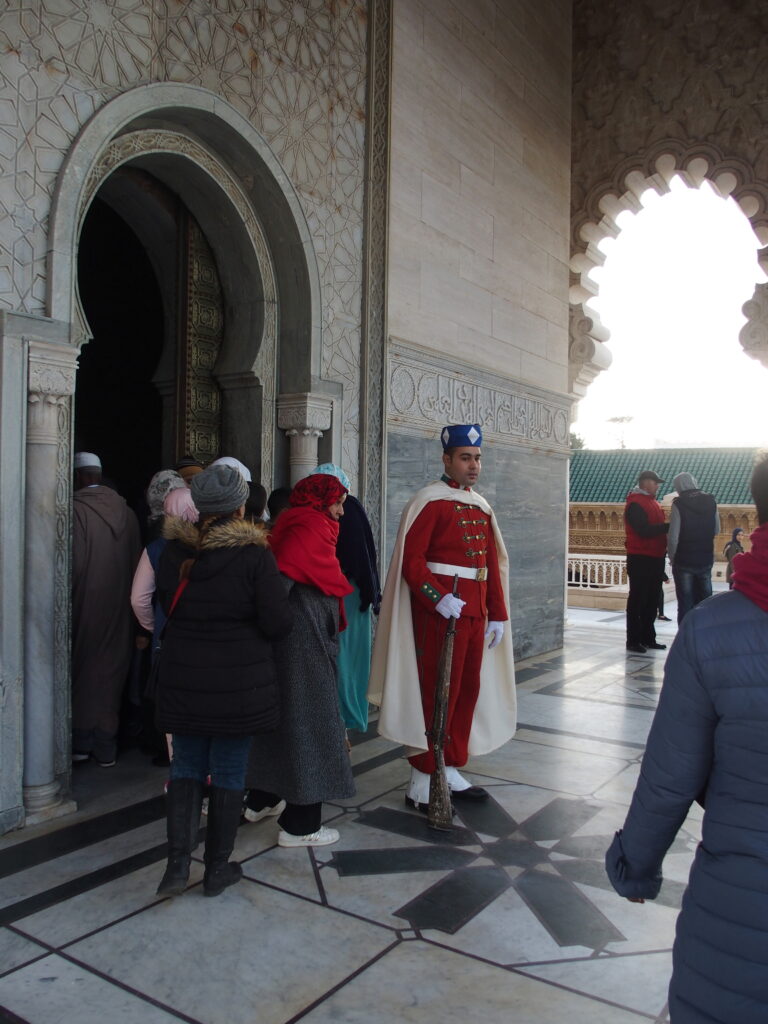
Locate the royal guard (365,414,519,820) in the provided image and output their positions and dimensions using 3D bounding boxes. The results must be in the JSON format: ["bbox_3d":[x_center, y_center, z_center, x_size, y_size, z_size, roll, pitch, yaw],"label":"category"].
[{"bbox_3d":[0.310,0.500,4.160,0.560,1.860,0.680,1,0,40],"label":"royal guard"}]

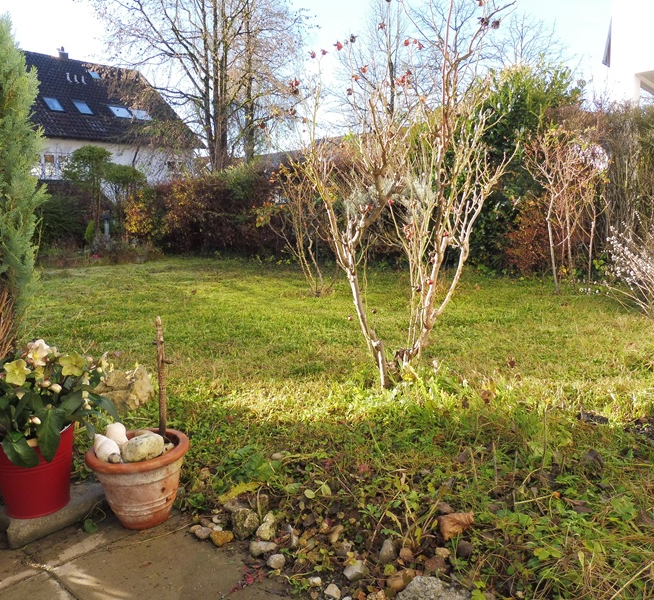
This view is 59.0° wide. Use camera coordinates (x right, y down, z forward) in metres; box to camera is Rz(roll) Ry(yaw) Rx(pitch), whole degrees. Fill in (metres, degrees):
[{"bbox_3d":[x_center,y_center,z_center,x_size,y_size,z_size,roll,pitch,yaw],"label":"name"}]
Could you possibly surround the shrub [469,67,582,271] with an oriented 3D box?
[{"bbox_3d":[2.611,-1.756,7.600,1.350,2.600,1.200,0,10,0],"label":"shrub"}]

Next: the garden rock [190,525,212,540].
[{"bbox_3d":[-0.320,0.593,1.471,0.056,0.028,0.041,-3,8,-13],"label":"garden rock"}]

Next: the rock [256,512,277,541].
[{"bbox_3d":[-0.153,0.573,1.466,0.053,0.061,0.063,-2,8,-7],"label":"rock"}]

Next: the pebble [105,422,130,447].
[{"bbox_3d":[-0.589,0.381,1.625,0.060,0.063,0.055,0,10,0],"label":"pebble"}]

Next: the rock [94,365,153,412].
[{"bbox_3d":[-0.880,0.381,2.499,0.268,0.182,0.208,-4,9,-20],"label":"rock"}]

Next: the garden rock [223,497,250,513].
[{"bbox_3d":[-0.251,0.570,1.602,0.072,0.033,0.061,-3,8,-10],"label":"garden rock"}]

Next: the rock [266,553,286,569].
[{"bbox_3d":[-0.117,0.606,1.340,0.043,0.029,0.037,-2,8,-6],"label":"rock"}]

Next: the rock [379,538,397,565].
[{"bbox_3d":[0.152,0.620,1.425,0.045,0.055,0.045,0,10,0],"label":"rock"}]

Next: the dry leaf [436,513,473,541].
[{"bbox_3d":[0.334,0.588,1.500,0.090,0.055,0.070,0,10,0],"label":"dry leaf"}]

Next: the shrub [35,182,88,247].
[{"bbox_3d":[-4.352,-1.342,9.400,0.880,1.080,0.800,0,10,0],"label":"shrub"}]

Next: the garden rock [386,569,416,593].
[{"bbox_3d":[0.161,0.609,1.252,0.062,0.037,0.050,0,8,7],"label":"garden rock"}]

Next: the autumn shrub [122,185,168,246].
[{"bbox_3d":[-2.999,-1.371,9.600,0.740,1.050,0.700,0,10,0],"label":"autumn shrub"}]

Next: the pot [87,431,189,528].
[{"bbox_3d":[-0.513,0.503,1.597,0.270,0.204,0.270,0,10,0],"label":"pot"}]

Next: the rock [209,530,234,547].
[{"bbox_3d":[-0.261,0.595,1.438,0.059,0.030,0.042,-3,8,-11],"label":"rock"}]

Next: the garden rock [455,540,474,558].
[{"bbox_3d":[0.328,0.592,1.369,0.040,0.031,0.035,1,8,14],"label":"garden rock"}]

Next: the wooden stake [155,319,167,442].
[{"bbox_3d":[-0.469,0.228,1.638,0.021,0.365,0.021,0,10,0],"label":"wooden stake"}]

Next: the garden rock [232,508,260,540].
[{"bbox_3d":[-0.216,0.595,1.530,0.074,0.072,0.068,0,10,0],"label":"garden rock"}]

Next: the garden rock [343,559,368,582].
[{"bbox_3d":[0.067,0.637,1.360,0.057,0.047,0.053,0,10,0],"label":"garden rock"}]

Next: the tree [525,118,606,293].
[{"bbox_3d":[2.491,-0.982,6.112,0.820,1.734,0.700,2,9,22],"label":"tree"}]

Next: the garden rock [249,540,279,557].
[{"bbox_3d":[-0.153,0.600,1.393,0.068,0.029,0.041,-2,8,-7],"label":"garden rock"}]

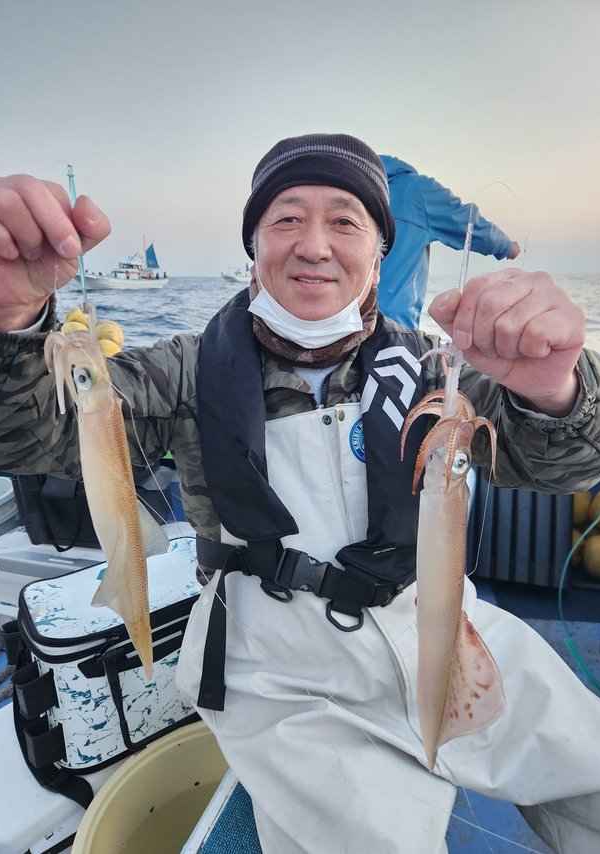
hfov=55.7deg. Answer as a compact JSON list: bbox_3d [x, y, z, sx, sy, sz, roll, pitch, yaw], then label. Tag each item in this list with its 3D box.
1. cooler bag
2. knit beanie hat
[{"bbox_3d":[-0.337,0.443,1.164,0.442,0.266,0.262,-11,18,-34],"label":"cooler bag"},{"bbox_3d":[0.025,-0.311,0.768,0.200,0.175,0.235,1,3,0],"label":"knit beanie hat"}]

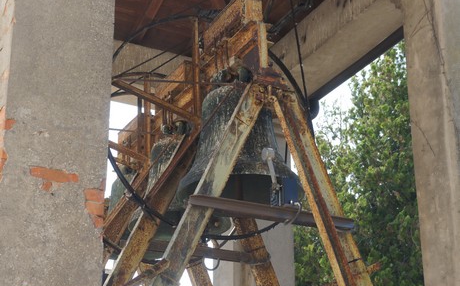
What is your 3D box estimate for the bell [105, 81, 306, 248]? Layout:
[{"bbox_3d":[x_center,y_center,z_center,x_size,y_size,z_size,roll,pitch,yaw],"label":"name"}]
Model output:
[{"bbox_3d":[0.060,-0.030,6.750,0.830,0.820,0.830,12,-27,-25],"label":"bell"}]

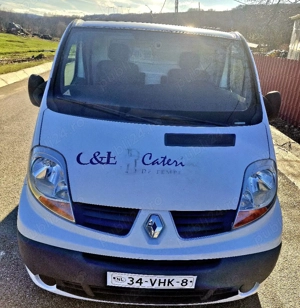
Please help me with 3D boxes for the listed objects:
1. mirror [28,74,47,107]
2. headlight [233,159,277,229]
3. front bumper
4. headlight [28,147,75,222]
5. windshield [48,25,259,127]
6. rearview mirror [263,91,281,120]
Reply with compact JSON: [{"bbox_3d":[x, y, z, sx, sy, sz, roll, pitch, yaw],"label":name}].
[{"bbox_3d":[-0.922,-0.540,2.257,0.210,0.270,0.150,3,22,-2],"label":"mirror"},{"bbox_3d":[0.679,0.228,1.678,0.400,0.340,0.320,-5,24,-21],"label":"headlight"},{"bbox_3d":[0.003,0.710,1.772,1.820,0.420,0.440,3,22,-2],"label":"front bumper"},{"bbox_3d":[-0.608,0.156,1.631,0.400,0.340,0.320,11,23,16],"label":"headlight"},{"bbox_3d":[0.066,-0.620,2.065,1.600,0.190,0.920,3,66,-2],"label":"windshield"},{"bbox_3d":[1.023,-0.423,2.330,0.210,0.270,0.150,3,22,-2],"label":"rearview mirror"}]

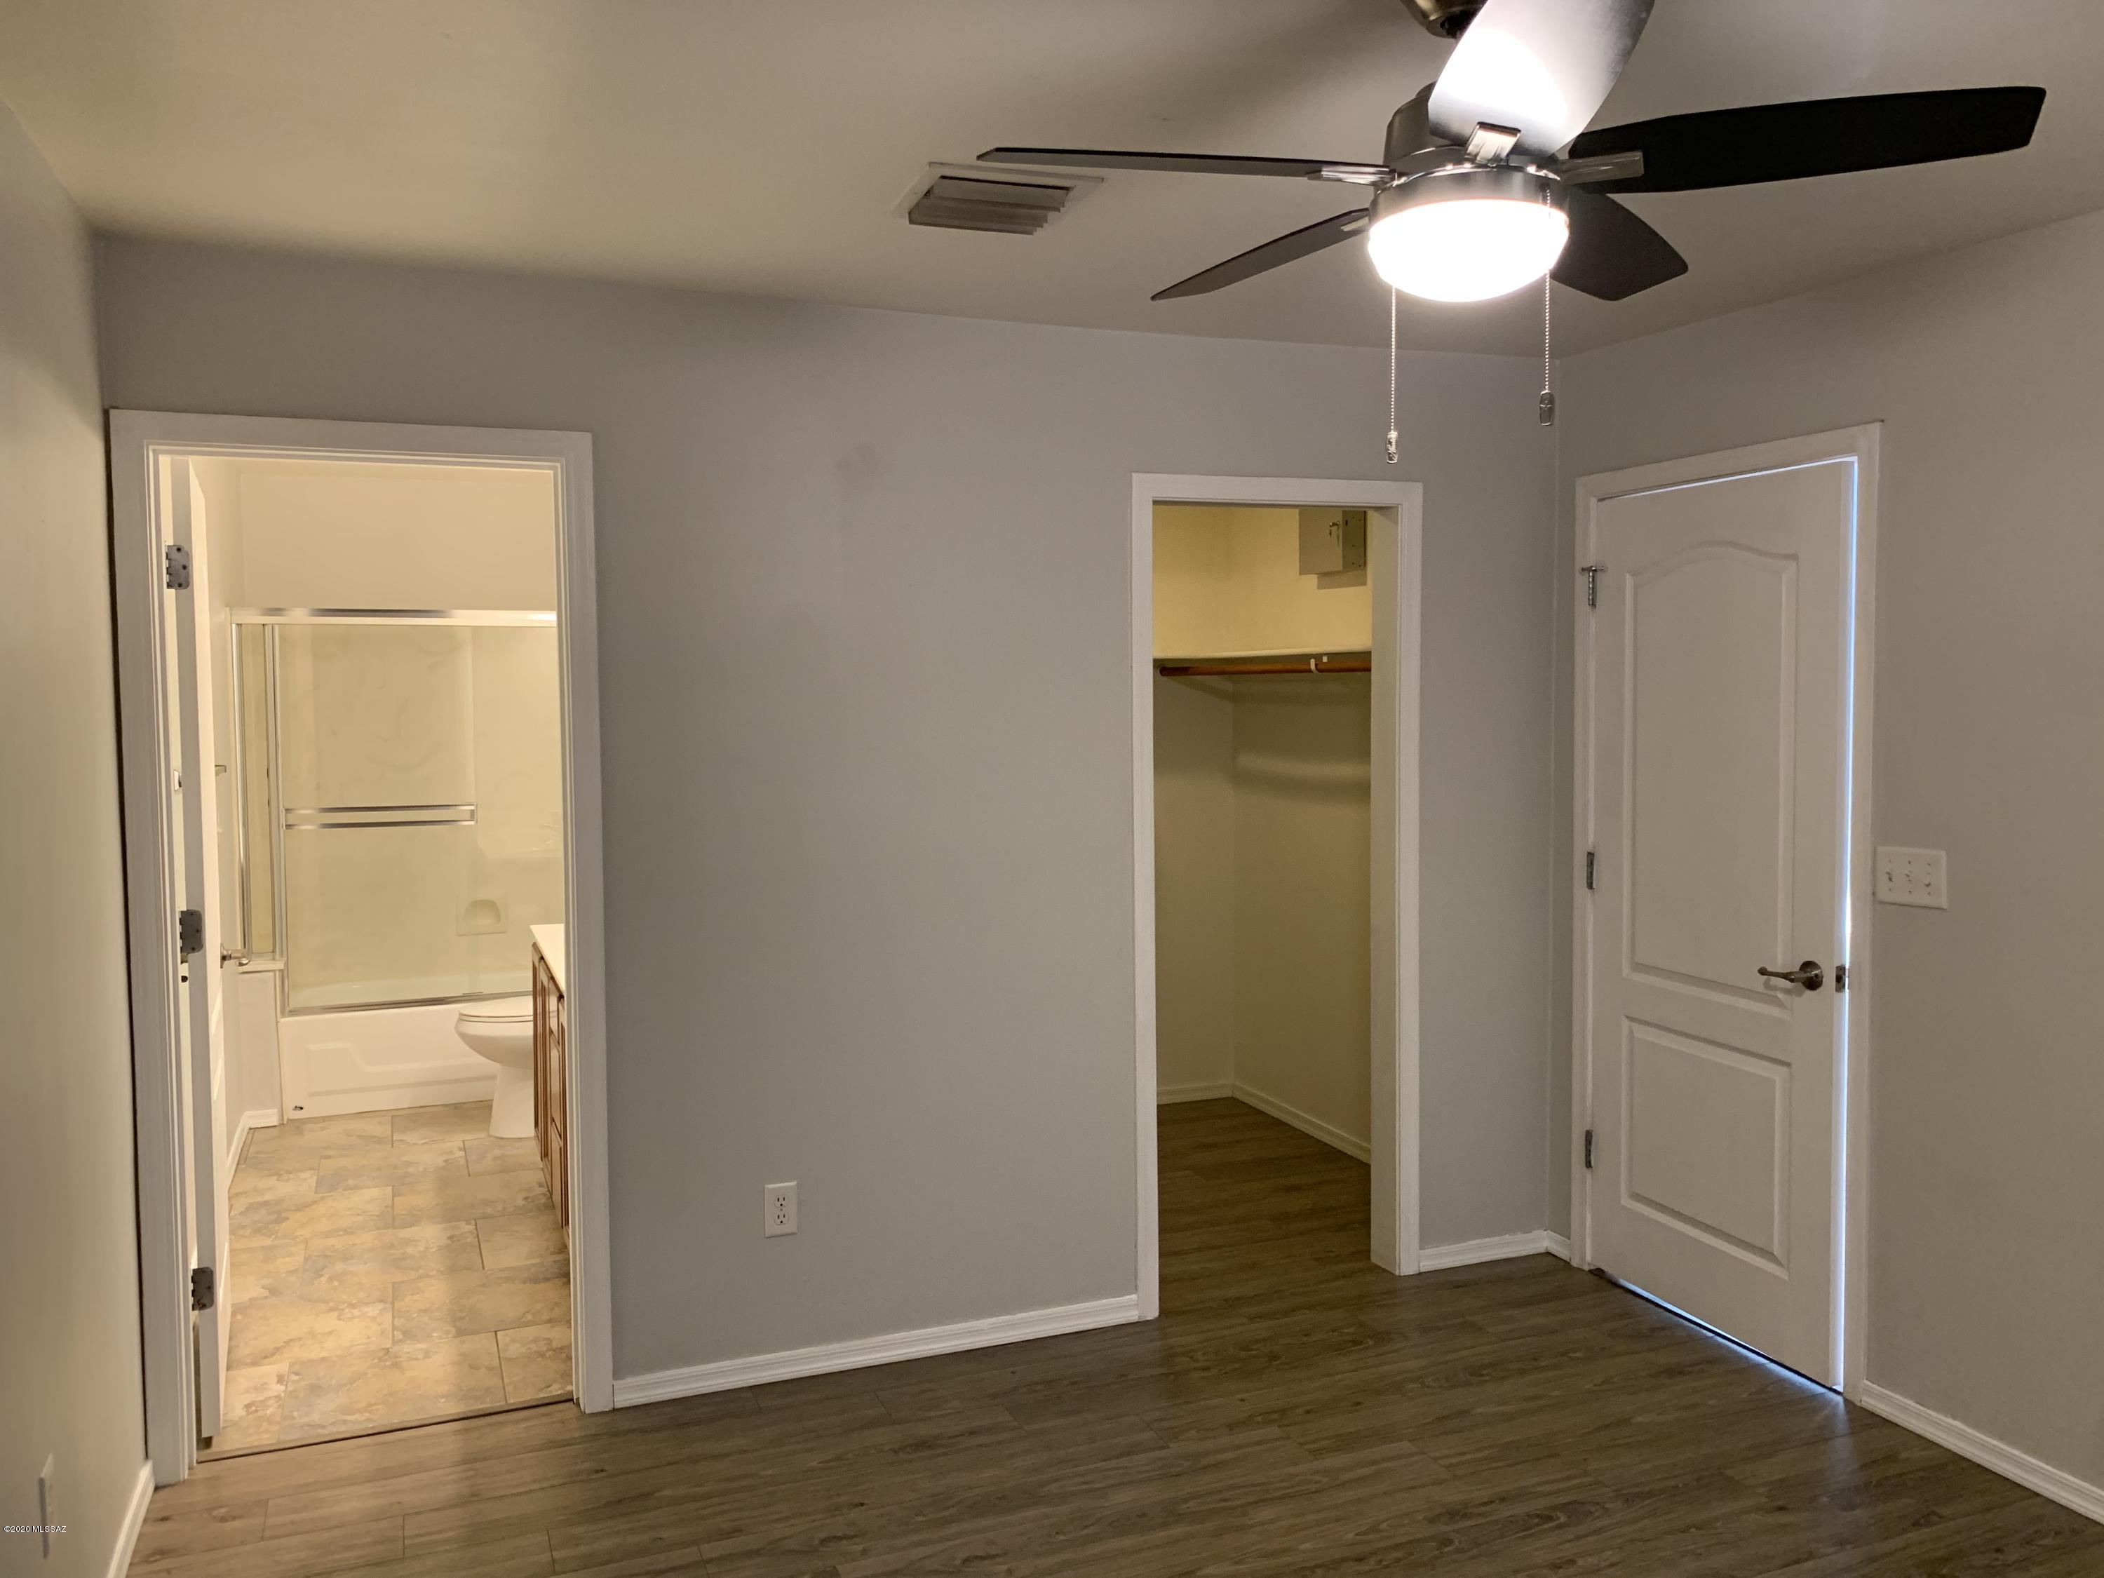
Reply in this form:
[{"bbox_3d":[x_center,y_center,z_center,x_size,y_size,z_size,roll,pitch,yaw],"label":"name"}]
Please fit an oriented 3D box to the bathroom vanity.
[{"bbox_3d":[-1.204,0.894,4.711,0.560,0.800,1.500,-2,3,-22],"label":"bathroom vanity"}]

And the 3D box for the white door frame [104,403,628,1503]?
[{"bbox_3d":[-1.401,0.317,3.300,0.885,2.110,0.140,-2,3,-22],"label":"white door frame"}]

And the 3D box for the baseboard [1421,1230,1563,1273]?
[{"bbox_3d":[1.187,1.268,4.329,0.438,0.059,0.016,-2,3,-22],"label":"baseboard"}]

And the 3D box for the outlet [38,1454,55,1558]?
[{"bbox_3d":[-1.479,1.057,2.325,0.008,0.123,0.077,-2,3,-22],"label":"outlet"}]

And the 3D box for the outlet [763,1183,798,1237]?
[{"bbox_3d":[-0.608,0.950,3.558,0.073,0.119,0.010,-2,3,-21],"label":"outlet"}]

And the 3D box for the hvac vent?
[{"bbox_3d":[-0.104,-1.040,2.826,0.305,0.035,0.295,-2,3,-17],"label":"hvac vent"}]

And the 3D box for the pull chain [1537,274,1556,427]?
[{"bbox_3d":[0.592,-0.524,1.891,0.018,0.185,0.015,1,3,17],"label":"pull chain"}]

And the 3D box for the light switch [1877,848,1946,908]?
[{"bbox_3d":[1.763,0.183,3.252,0.012,0.117,0.163,-2,3,-21],"label":"light switch"}]

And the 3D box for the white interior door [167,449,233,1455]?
[{"bbox_3d":[-1.924,0.326,3.584,0.035,2.025,0.760,-2,4,-26],"label":"white interior door"}]

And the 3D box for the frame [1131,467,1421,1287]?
[{"bbox_3d":[0.568,0.263,4.048,0.822,2.081,0.145,-2,3,-21],"label":"frame"}]

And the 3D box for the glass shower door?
[{"bbox_3d":[-2.232,0.095,6.079,1.360,1.444,0.050,-2,3,-22],"label":"glass shower door"}]

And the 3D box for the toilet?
[{"bbox_3d":[-1.824,0.855,5.855,0.710,0.750,0.450,-2,3,-21],"label":"toilet"}]

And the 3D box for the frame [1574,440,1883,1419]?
[{"bbox_3d":[1.603,0.259,3.795,0.120,2.094,0.936,-2,3,-21],"label":"frame"}]

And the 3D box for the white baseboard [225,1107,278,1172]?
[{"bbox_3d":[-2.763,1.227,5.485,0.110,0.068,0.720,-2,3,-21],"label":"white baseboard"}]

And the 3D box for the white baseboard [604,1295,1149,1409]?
[{"bbox_3d":[-0.374,1.315,3.701,1.264,0.059,0.014,-2,3,-22],"label":"white baseboard"}]

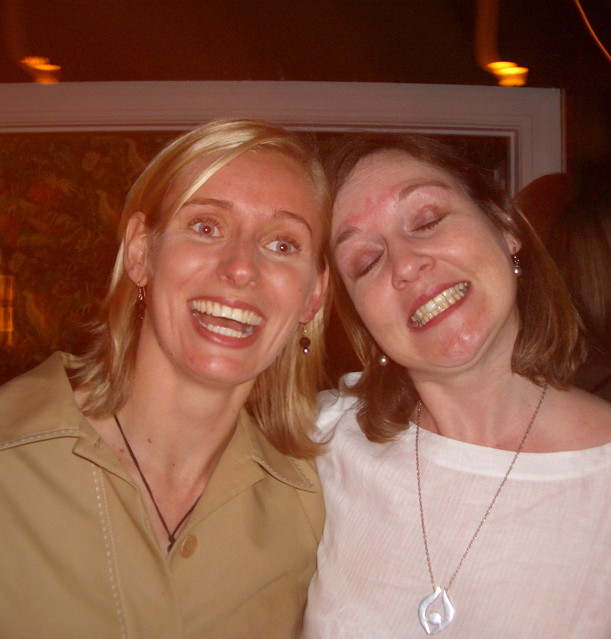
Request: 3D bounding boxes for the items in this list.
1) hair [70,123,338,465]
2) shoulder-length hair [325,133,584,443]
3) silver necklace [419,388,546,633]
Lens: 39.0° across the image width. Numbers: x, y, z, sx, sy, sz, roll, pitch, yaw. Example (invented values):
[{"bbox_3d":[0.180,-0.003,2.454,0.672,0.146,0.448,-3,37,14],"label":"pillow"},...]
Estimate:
[{"bbox_3d":[-0.074,-0.035,0.755,0.230,0.285,0.215,12,2,-12],"label":"hair"},{"bbox_3d":[0.114,-0.034,0.760,0.212,0.280,0.210,-26,-5,20],"label":"shoulder-length hair"},{"bbox_3d":[0.153,0.149,0.765,0.130,0.235,0.130,-3,-4,19],"label":"silver necklace"}]

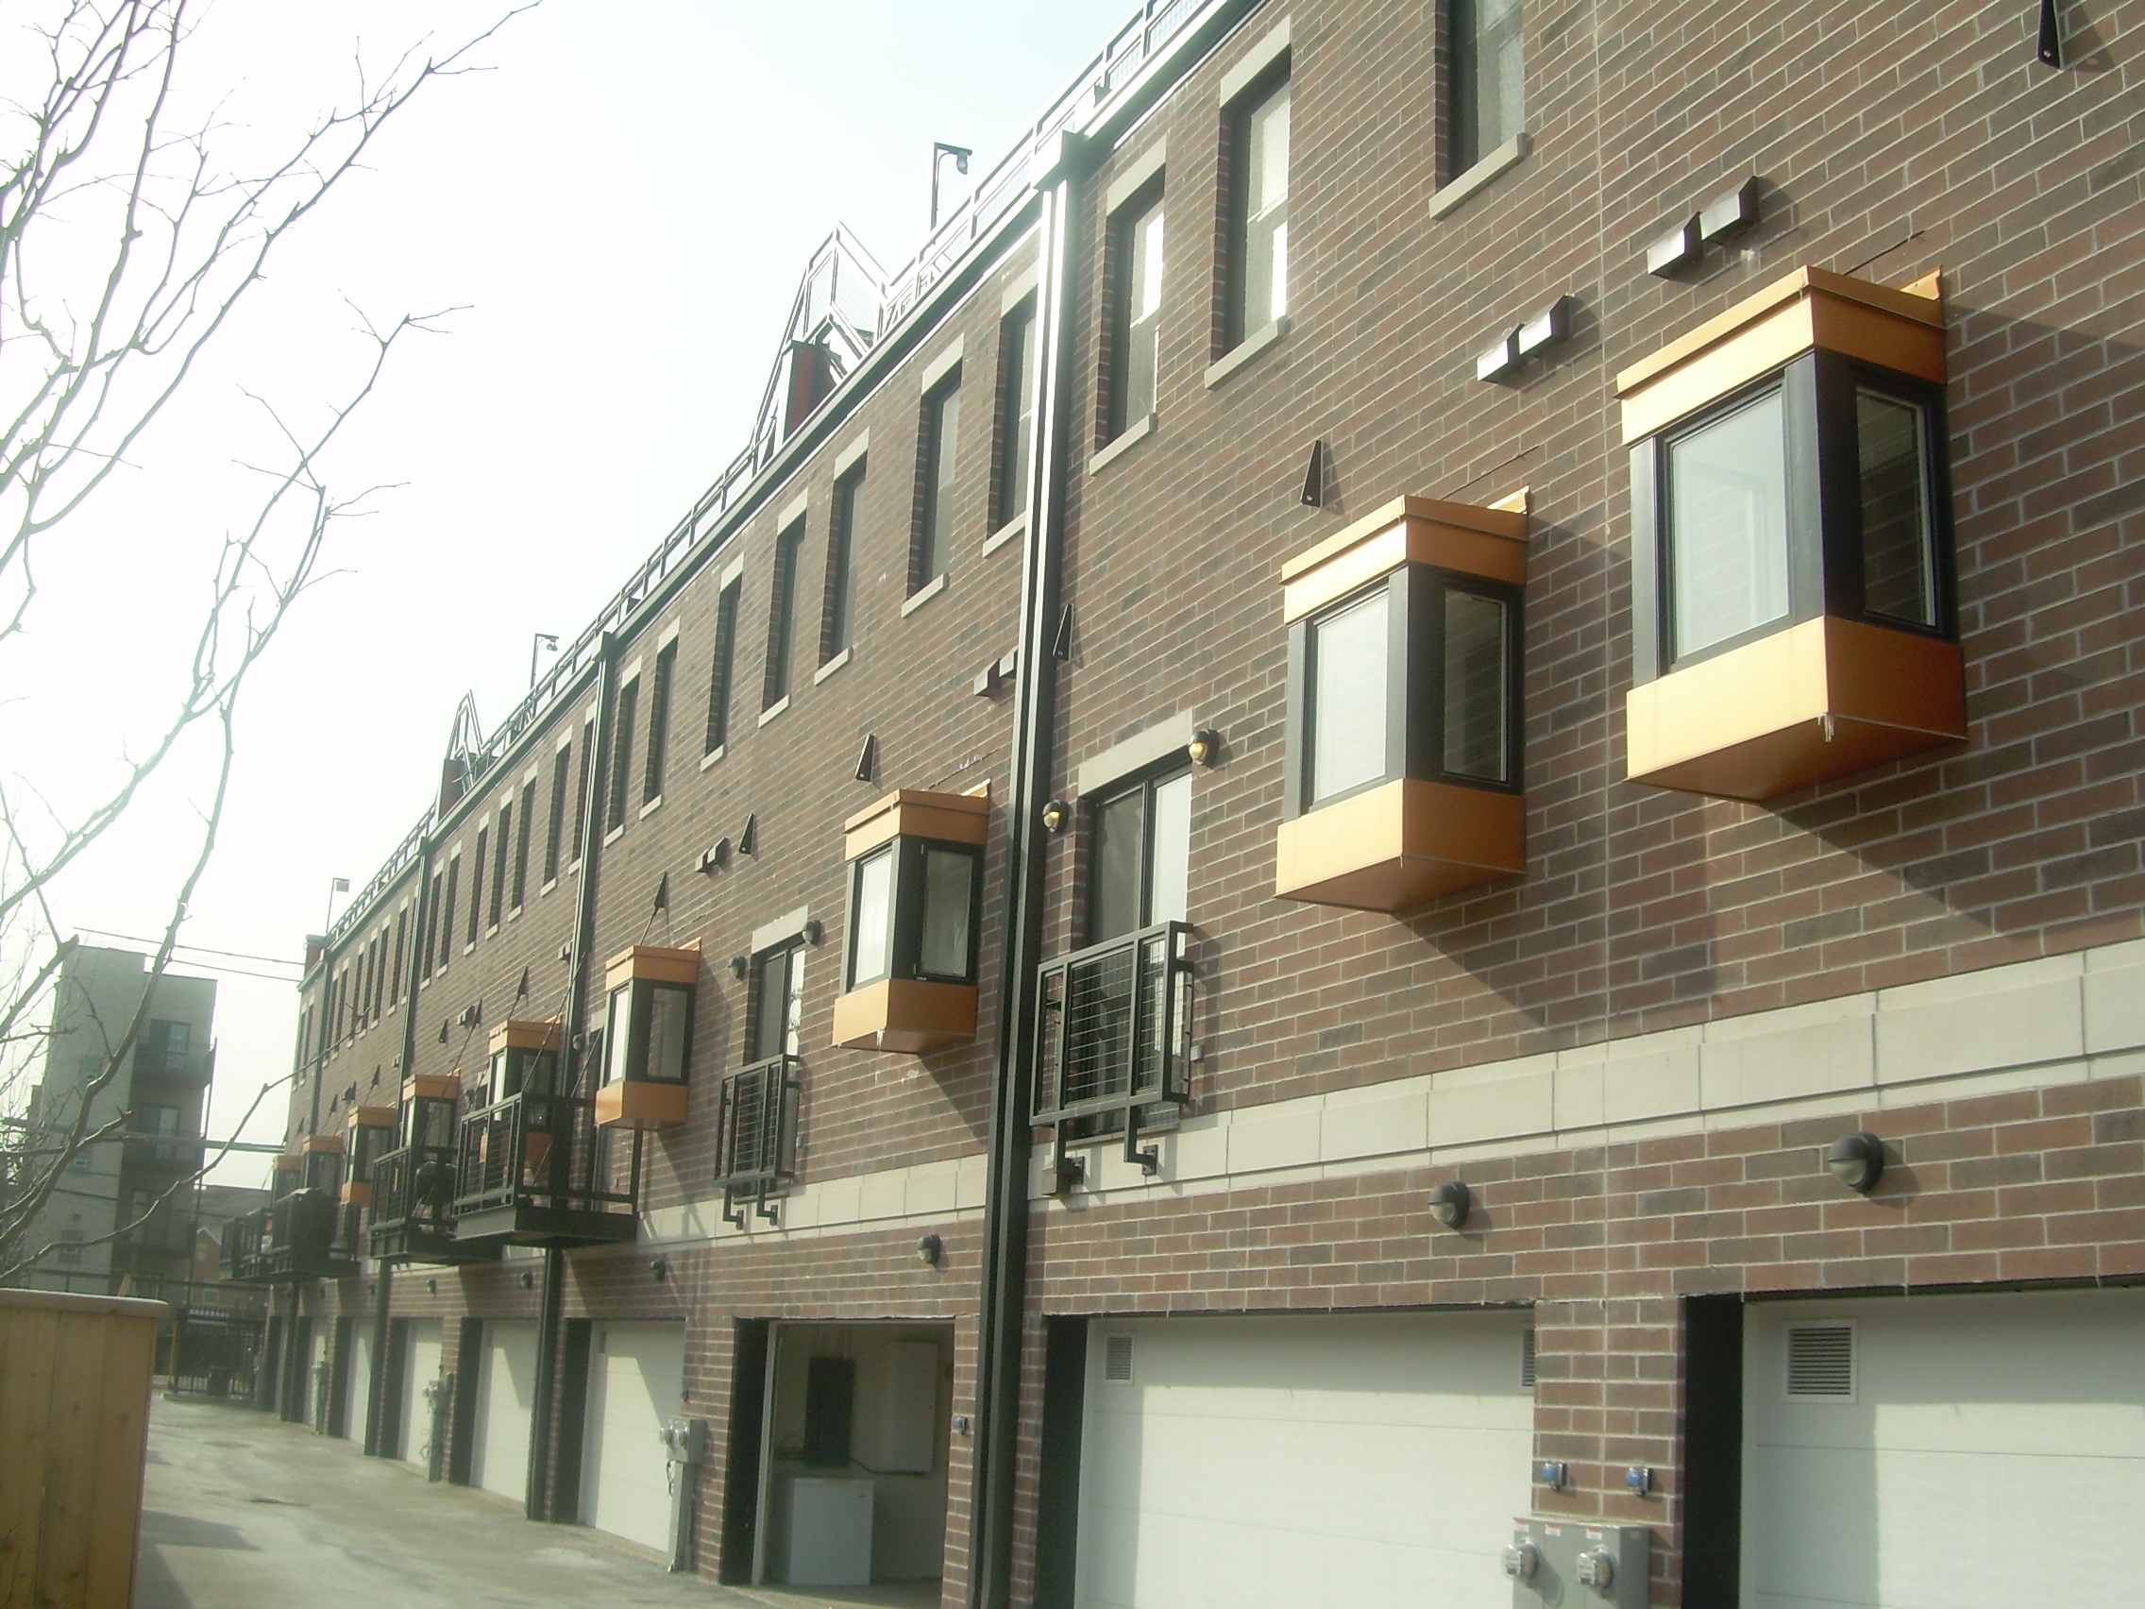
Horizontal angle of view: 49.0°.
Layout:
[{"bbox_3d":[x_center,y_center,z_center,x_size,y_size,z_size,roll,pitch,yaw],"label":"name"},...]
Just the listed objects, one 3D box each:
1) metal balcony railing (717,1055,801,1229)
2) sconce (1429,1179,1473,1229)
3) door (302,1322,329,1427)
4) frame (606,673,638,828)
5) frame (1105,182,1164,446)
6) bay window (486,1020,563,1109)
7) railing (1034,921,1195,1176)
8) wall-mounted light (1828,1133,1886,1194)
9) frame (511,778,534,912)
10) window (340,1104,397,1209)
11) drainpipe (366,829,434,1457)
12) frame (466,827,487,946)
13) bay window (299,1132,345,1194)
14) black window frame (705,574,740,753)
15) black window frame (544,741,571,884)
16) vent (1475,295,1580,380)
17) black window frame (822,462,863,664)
[{"bbox_3d":[-2.536,2.731,18.837,0.160,1.290,1.650,9,-15,-23],"label":"metal balcony railing"},{"bbox_3d":[1.540,1.671,9.819,0.150,0.200,0.200,9,-15,-23],"label":"sconce"},{"bbox_3d":[-13.931,10.667,44.062,0.080,2.126,4.800,9,-15,-23],"label":"door"},{"bbox_3d":[-4.787,-0.521,25.503,0.130,1.635,0.810,9,-15,-23],"label":"frame"},{"bbox_3d":[0.427,-3.052,14.648,0.140,1.700,0.860,9,-15,-23],"label":"frame"},{"bbox_3d":[-6.291,3.255,26.796,0.610,1.645,1.040,9,-15,-23],"label":"bay window"},{"bbox_3d":[0.199,1.439,13.134,0.165,1.320,1.750,9,-15,-23],"label":"railing"},{"bbox_3d":[2.542,1.171,7.745,0.165,0.205,0.205,9,-15,-23],"label":"wall-mounted light"},{"bbox_3d":[-7.072,0.527,30.671,0.140,1.700,0.840,9,-15,-23],"label":"frame"},{"bbox_3d":[-11.215,5.618,37.544,0.610,1.645,1.040,9,-15,-23],"label":"window"},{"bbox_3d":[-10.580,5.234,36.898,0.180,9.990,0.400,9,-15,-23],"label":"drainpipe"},{"bbox_3d":[-8.395,1.163,33.542,0.140,1.700,0.700,9,-15,-23],"label":"frame"},{"bbox_3d":[-14.108,6.988,44.104,0.625,1.620,1.050,9,-15,-23],"label":"bay window"},{"bbox_3d":[-3.261,-1.306,22.478,0.140,1.700,0.690,9,-15,-23],"label":"black window frame"},{"bbox_3d":[-6.239,0.126,28.869,0.140,1.700,0.840,9,-15,-23],"label":"black window frame"},{"bbox_3d":[1.980,-2.042,10.342,0.125,0.235,0.560,9,-15,-23],"label":"vent"},{"bbox_3d":[-1.790,-1.959,19.085,0.130,1.625,0.810,9,-15,-23],"label":"black window frame"}]

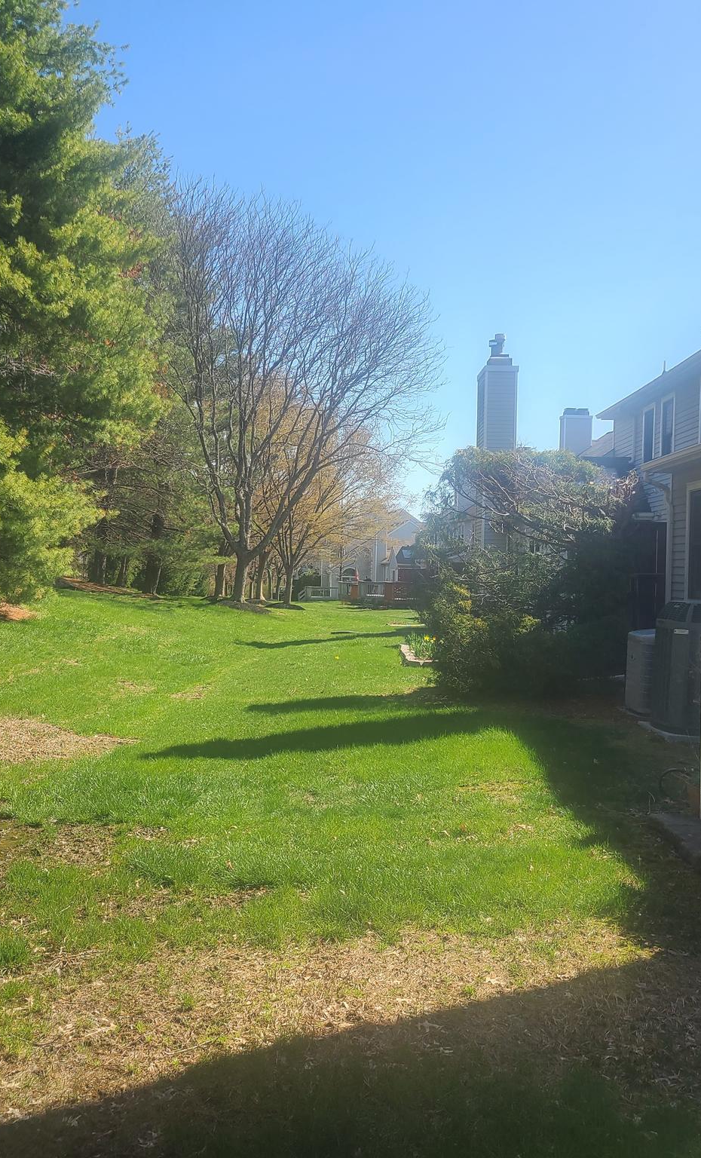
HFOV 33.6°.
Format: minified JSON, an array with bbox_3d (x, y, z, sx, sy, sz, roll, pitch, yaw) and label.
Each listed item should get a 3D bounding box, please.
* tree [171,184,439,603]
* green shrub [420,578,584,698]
[{"bbox_3d":[-1.750,-7.000,44.000,10.200,15.900,10.000,1,0,0],"label":"tree"},{"bbox_3d":[2.080,0.790,15.900,2.100,1.600,1.900,1,0,0],"label":"green shrub"}]

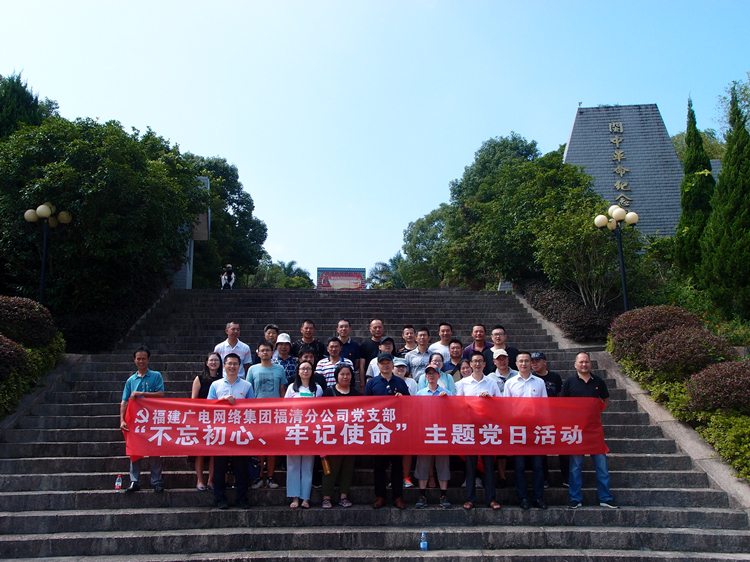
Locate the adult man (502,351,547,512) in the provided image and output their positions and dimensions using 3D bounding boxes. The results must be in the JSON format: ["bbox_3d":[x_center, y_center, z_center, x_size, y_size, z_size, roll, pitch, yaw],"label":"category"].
[{"bbox_3d":[1.717,1.678,7.414,0.530,1.748,0.360,-2,-12,6],"label":"adult man"}]

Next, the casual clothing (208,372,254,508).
[{"bbox_3d":[-1.620,1.783,7.335,0.540,1.399,0.340,0,-12,-6],"label":"casual clothing"}]

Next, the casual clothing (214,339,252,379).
[{"bbox_3d":[-1.874,1.117,8.605,0.510,0.700,0.300,1,-12,-6],"label":"casual clothing"}]

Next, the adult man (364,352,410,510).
[{"bbox_3d":[0.148,1.683,7.403,0.530,1.734,0.340,0,-12,0],"label":"adult man"}]

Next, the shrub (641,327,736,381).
[{"bbox_3d":[5.116,1.215,10.672,1.420,0.925,1.280,0,-12,0],"label":"shrub"}]

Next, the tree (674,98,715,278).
[{"bbox_3d":[8.209,-2.068,16.749,1.050,5.532,1.050,0,-12,0],"label":"tree"}]

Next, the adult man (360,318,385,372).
[{"bbox_3d":[0.007,1.386,8.647,0.490,1.775,0.300,0,-12,0],"label":"adult man"}]

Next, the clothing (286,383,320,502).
[{"bbox_3d":[-0.824,1.814,7.387,0.430,1.307,0.280,0,-12,-3],"label":"clothing"}]

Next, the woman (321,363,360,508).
[{"bbox_3d":[-0.393,1.752,7.399,0.470,1.597,0.330,0,-12,-2],"label":"woman"}]

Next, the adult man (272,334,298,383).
[{"bbox_3d":[-1.140,1.507,8.184,0.500,1.698,0.300,1,-12,-3],"label":"adult man"}]

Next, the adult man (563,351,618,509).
[{"bbox_3d":[2.416,1.647,7.286,0.600,1.727,0.340,-1,-13,3],"label":"adult man"}]

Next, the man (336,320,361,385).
[{"bbox_3d":[-0.401,1.377,8.552,0.500,1.754,0.300,0,-12,-2],"label":"man"}]

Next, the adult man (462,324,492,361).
[{"bbox_3d":[1.363,1.422,8.640,0.490,1.699,0.300,-1,-12,4],"label":"adult man"}]

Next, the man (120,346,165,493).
[{"bbox_3d":[-2.704,1.590,7.556,0.500,1.661,0.360,2,-13,-8],"label":"man"}]

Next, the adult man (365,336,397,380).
[{"bbox_3d":[0.117,1.515,8.015,0.480,1.671,0.320,0,-13,-2],"label":"adult man"}]

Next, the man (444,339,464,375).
[{"bbox_3d":[1.013,1.547,8.176,0.480,1.617,0.300,-1,-12,3],"label":"man"}]

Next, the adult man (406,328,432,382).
[{"bbox_3d":[0.559,1.452,8.074,0.470,1.734,0.320,-1,-12,2],"label":"adult man"}]

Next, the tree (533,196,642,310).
[{"bbox_3d":[4.823,-0.452,14.678,2.400,3.084,2.300,1,-13,-3],"label":"tree"}]

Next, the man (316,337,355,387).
[{"bbox_3d":[-0.490,1.512,8.064,0.480,1.640,0.320,0,-12,-2],"label":"man"}]

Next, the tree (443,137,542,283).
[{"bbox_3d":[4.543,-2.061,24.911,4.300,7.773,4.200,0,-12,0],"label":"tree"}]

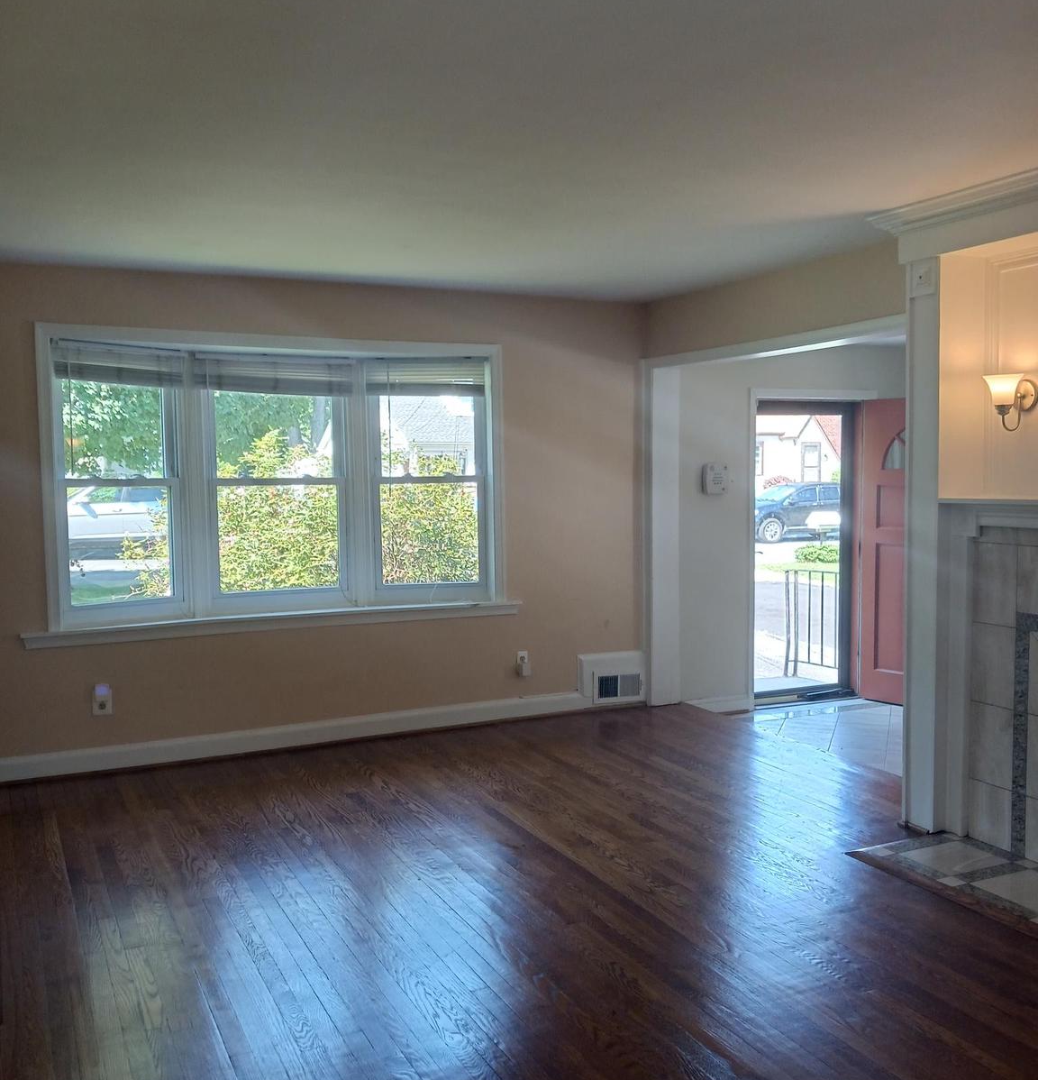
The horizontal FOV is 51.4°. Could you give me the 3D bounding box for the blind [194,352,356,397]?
[{"bbox_3d":[-1.319,-0.897,5.873,0.873,0.195,0.045,-3,4,-26],"label":"blind"}]

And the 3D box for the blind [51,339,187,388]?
[{"bbox_3d":[-1.985,-0.869,5.381,0.045,0.192,0.699,3,5,41],"label":"blind"}]

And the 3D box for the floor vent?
[{"bbox_3d":[0.570,0.852,6.564,0.438,0.320,0.065,-3,4,-26],"label":"floor vent"}]

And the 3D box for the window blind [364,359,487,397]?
[{"bbox_3d":[-0.520,-0.917,6.104,0.680,0.210,0.045,-1,4,-3],"label":"window blind"}]

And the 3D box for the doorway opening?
[{"bbox_3d":[1.924,0.077,7.319,0.891,2.025,0.130,-3,4,-26],"label":"doorway opening"}]

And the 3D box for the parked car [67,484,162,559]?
[{"bbox_3d":[-9.249,-0.588,24.785,4.650,1.600,1.820,-3,4,-29],"label":"parked car"}]

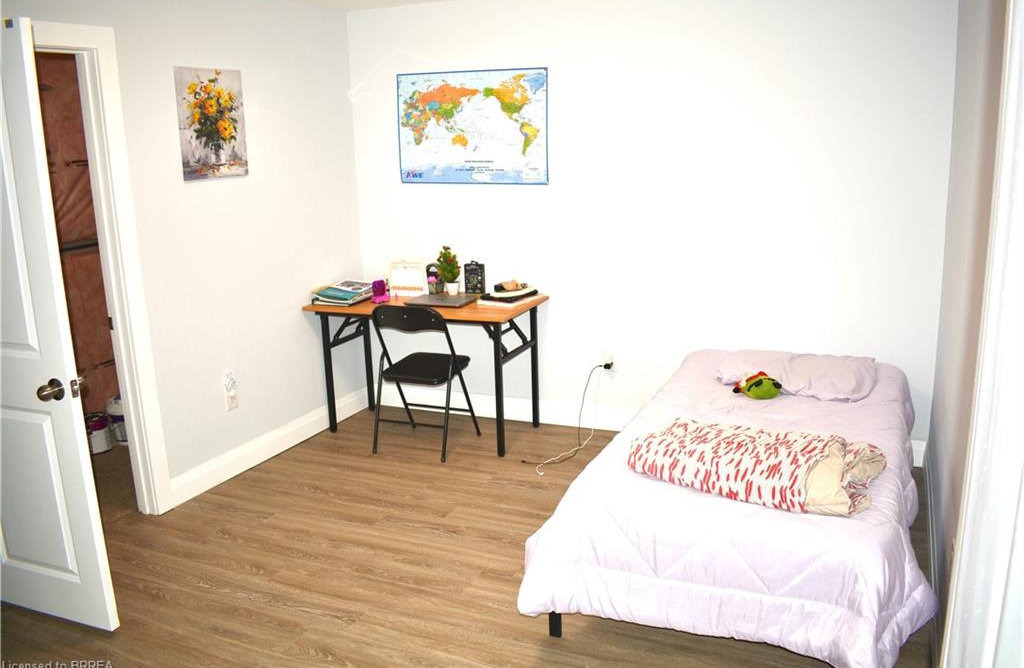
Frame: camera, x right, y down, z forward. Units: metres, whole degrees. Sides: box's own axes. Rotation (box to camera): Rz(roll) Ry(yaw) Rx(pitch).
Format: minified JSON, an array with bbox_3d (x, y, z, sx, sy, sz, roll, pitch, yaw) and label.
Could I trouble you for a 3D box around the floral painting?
[{"bbox_3d":[-1.384,-0.981,3.587,0.025,0.502,0.408,4,13,23],"label":"floral painting"}]

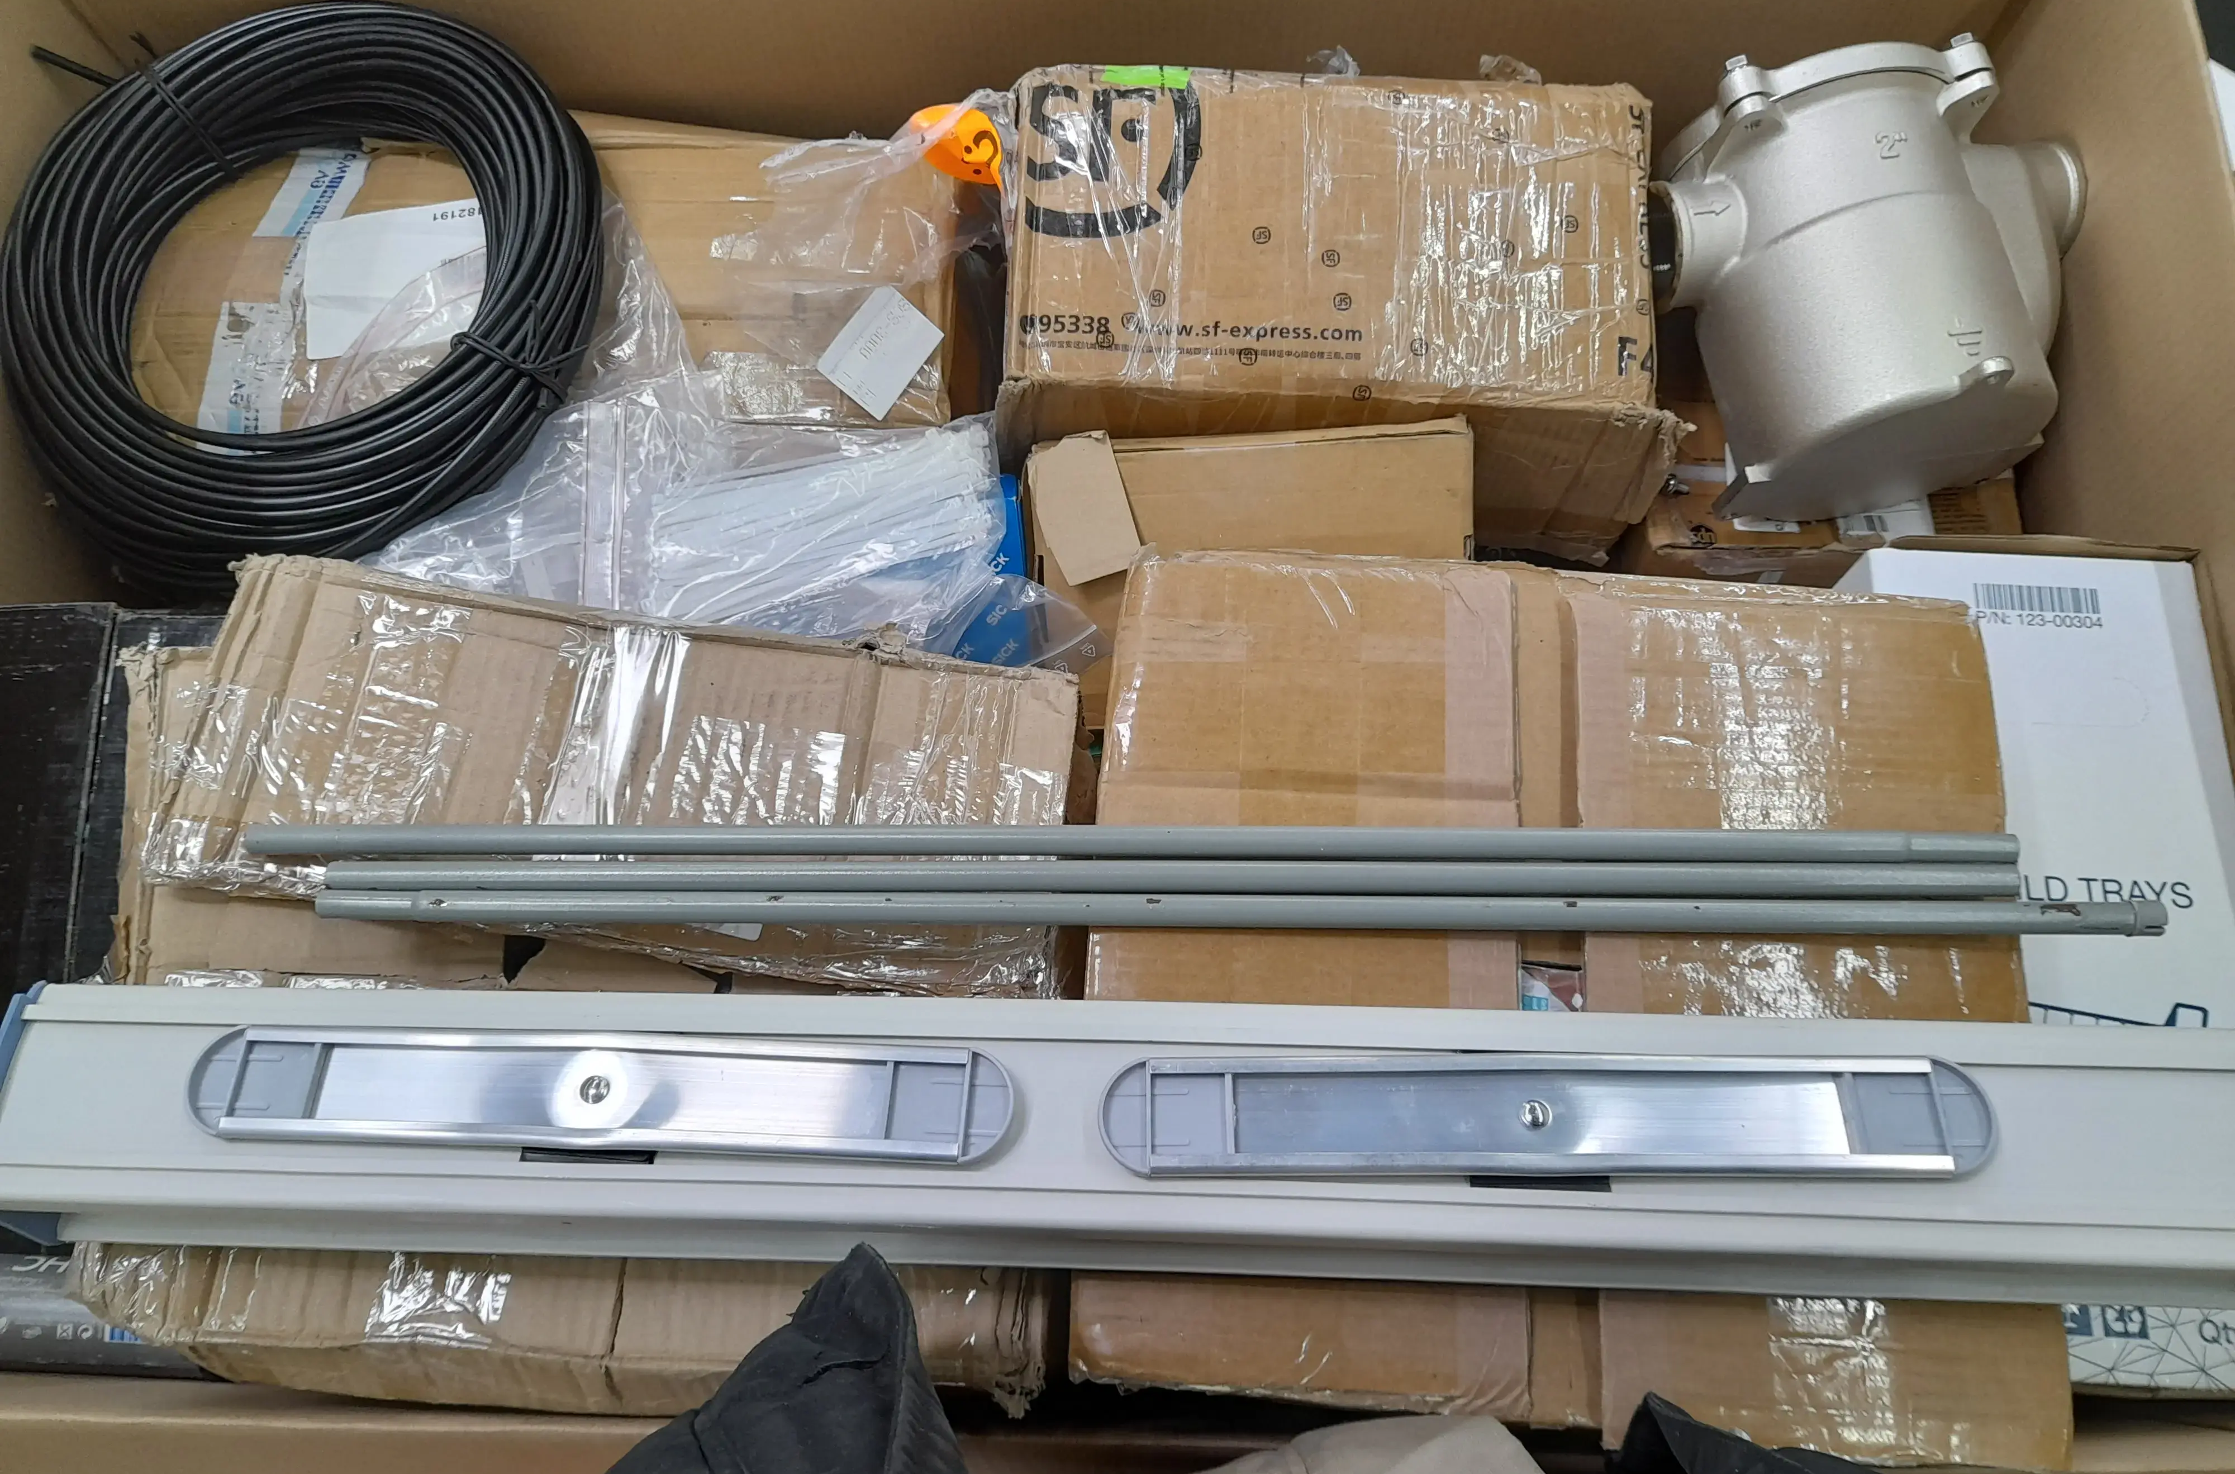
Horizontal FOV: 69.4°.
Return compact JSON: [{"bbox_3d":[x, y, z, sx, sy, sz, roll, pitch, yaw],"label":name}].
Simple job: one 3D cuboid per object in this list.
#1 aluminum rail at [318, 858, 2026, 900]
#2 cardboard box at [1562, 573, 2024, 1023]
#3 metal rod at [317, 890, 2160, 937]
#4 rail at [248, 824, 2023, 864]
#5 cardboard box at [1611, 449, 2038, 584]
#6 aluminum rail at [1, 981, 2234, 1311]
[{"bbox_3d":[0.016,0.068,0.780,0.820,0.015,0.015,0,75,3],"label":"aluminum rail"},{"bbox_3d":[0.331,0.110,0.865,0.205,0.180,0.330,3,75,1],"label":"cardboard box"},{"bbox_3d":[0.049,0.084,0.780,0.891,0.015,0.015,0,75,3],"label":"metal rod"},{"bbox_3d":[-0.002,0.053,0.780,0.856,0.015,0.015,0,75,3],"label":"rail"},{"bbox_3d":[0.426,-0.162,1.028,0.225,0.120,0.150,0,75,0],"label":"cardboard box"},{"bbox_3d":[0.014,0.184,0.710,1.000,0.060,0.115,1,75,2],"label":"aluminum rail"}]

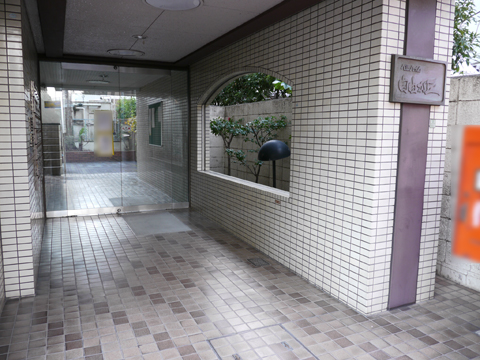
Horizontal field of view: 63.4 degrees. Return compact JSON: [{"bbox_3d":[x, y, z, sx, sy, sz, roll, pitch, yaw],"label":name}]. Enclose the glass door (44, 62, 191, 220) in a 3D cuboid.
[{"bbox_3d":[-1.783,-0.571,5.847,2.100,2.170,0.080,-2,7,-25],"label":"glass door"}]

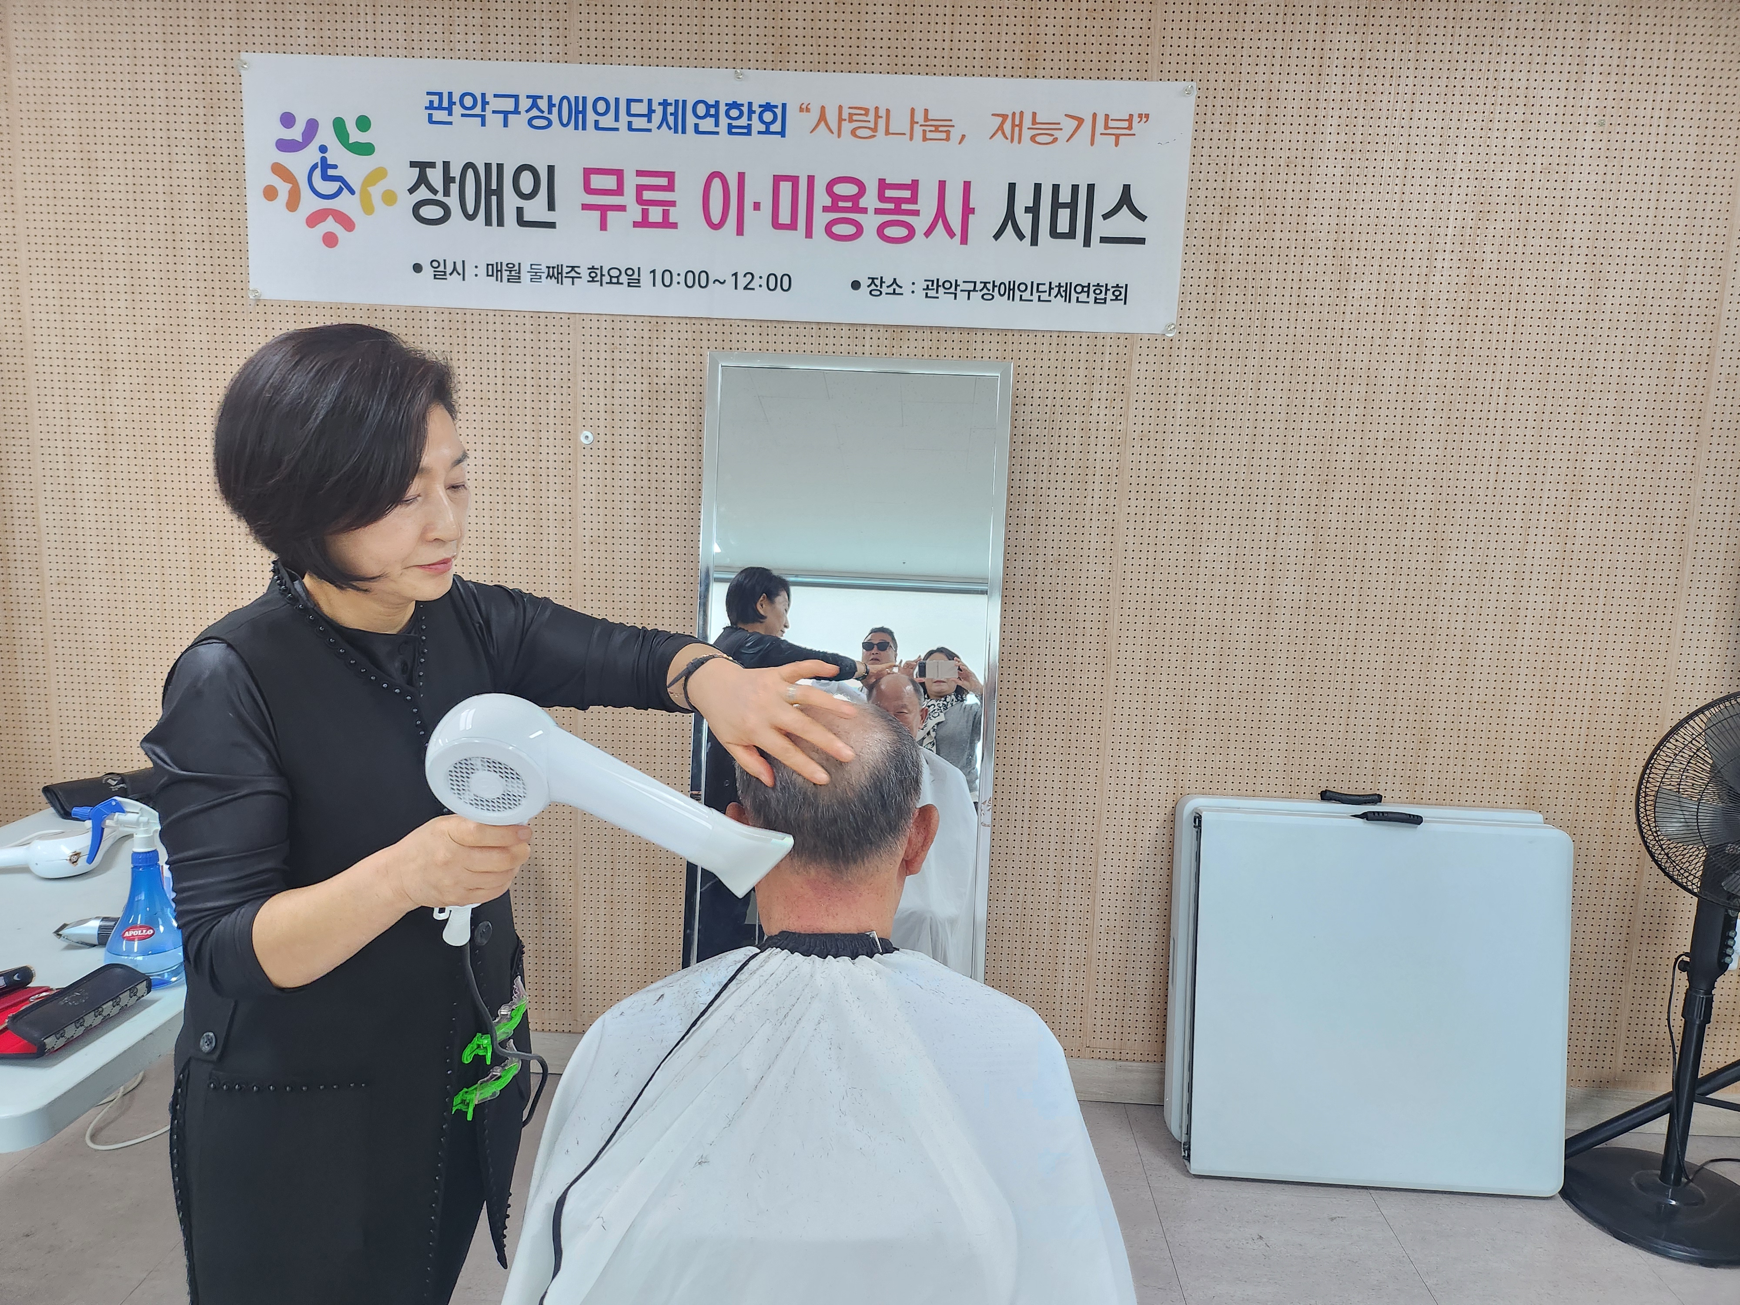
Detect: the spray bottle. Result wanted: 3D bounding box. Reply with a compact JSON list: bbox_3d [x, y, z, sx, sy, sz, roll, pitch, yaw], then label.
[{"bbox_3d":[-1.005,0.321,1.648,0.145,0.249,0.112,1,9,-8],"label":"spray bottle"}]

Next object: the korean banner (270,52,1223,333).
[{"bbox_3d":[-0.337,-0.971,2.554,2.000,0.500,0.010,2,9,2],"label":"korean banner"}]

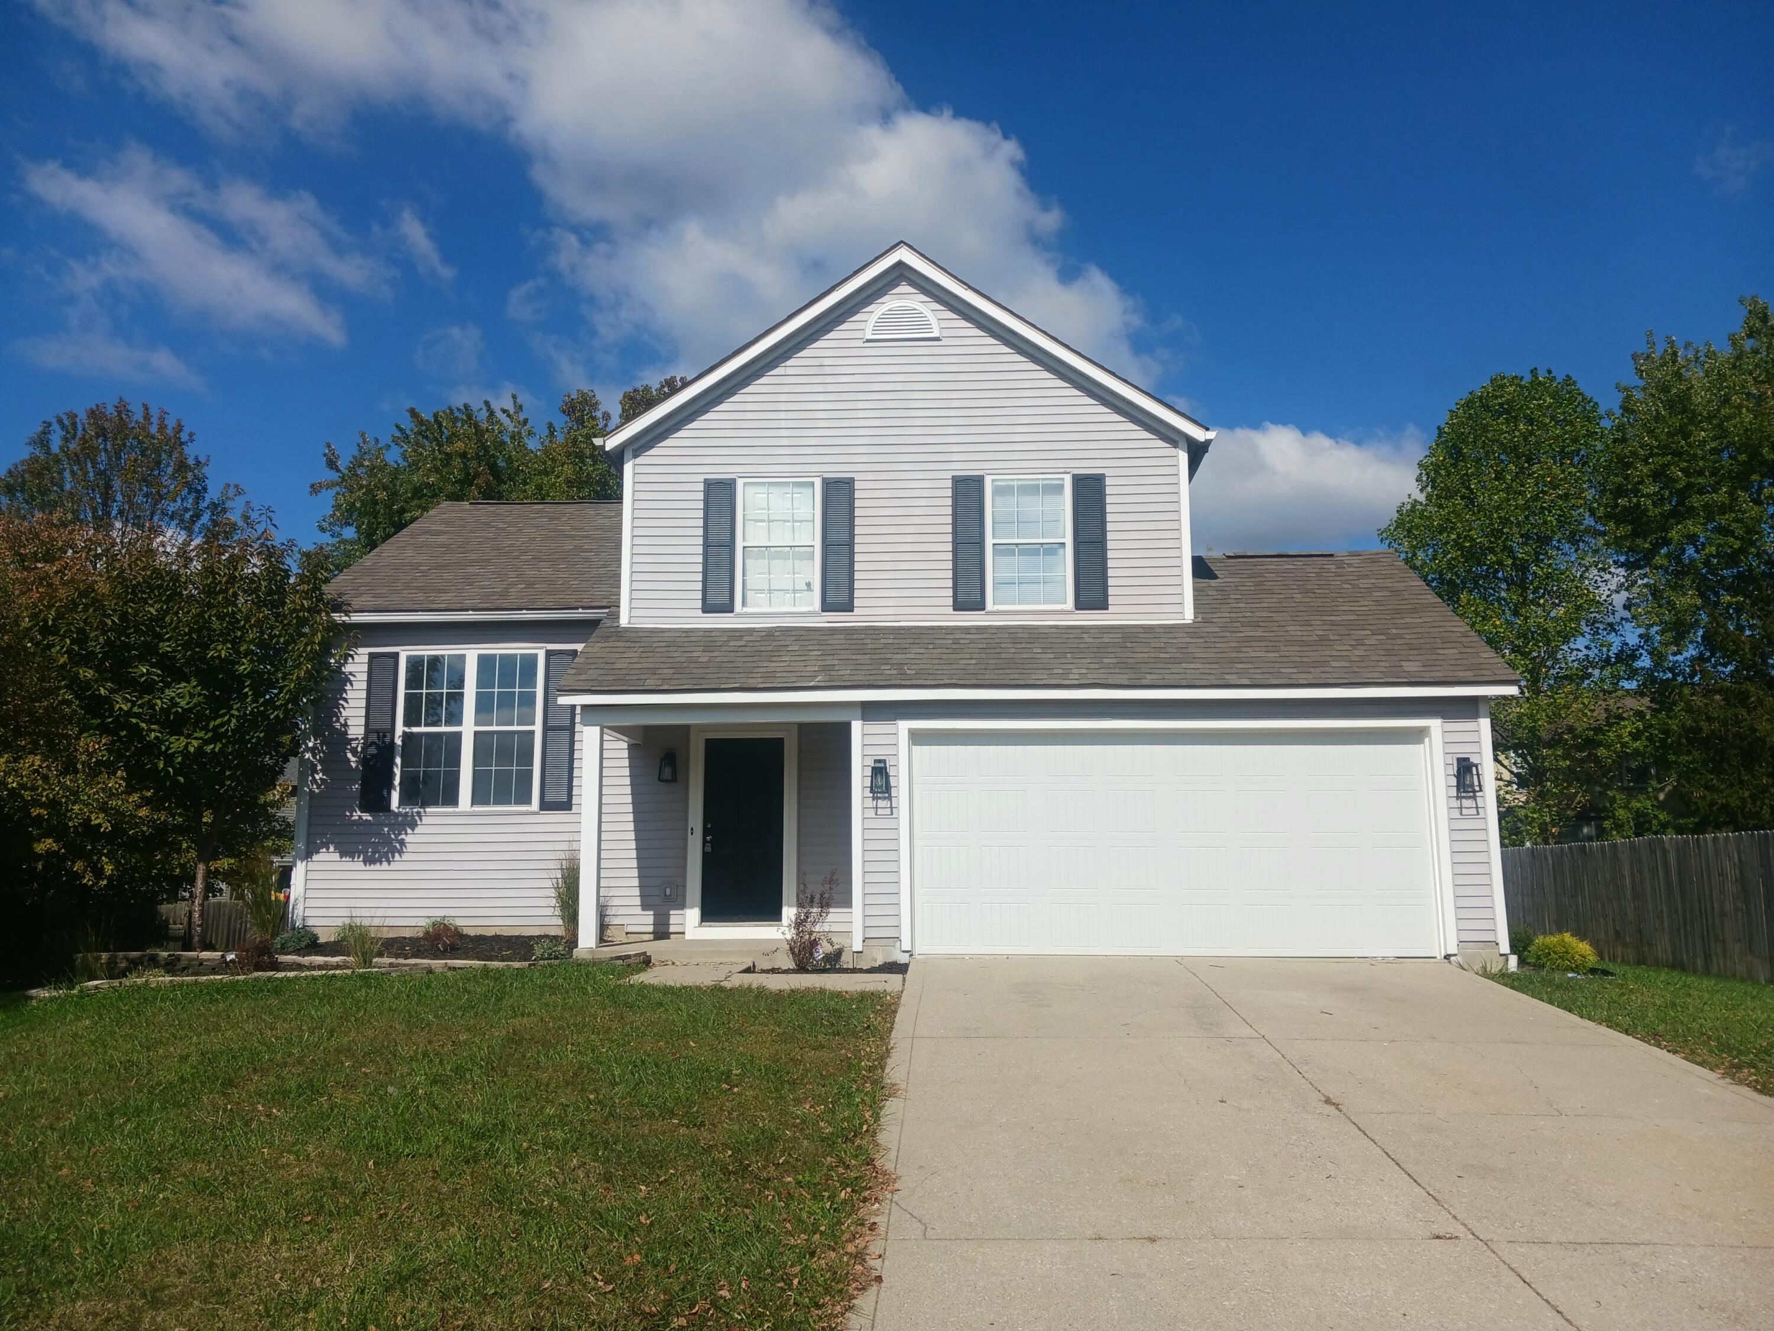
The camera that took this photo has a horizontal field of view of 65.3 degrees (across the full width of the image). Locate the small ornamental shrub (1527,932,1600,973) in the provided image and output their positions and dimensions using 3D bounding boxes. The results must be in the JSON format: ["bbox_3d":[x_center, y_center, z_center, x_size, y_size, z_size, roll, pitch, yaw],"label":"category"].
[{"bbox_3d":[6.277,2.660,12.869,0.690,0.370,0.690,0,-9,1],"label":"small ornamental shrub"}]

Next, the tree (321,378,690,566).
[{"bbox_3d":[-7.684,-0.245,30.589,8.800,12.340,8.500,0,-9,1],"label":"tree"}]

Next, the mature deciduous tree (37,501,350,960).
[{"bbox_3d":[-6.813,0.605,13.413,2.950,4.366,2.950,0,-9,1],"label":"mature deciduous tree"}]

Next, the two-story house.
[{"bbox_3d":[-0.337,-0.166,19.056,12.720,7.820,11.850,0,-9,1],"label":"two-story house"}]

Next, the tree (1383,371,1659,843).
[{"bbox_3d":[13.059,-0.324,28.160,6.000,11.889,6.000,0,-9,1],"label":"tree"}]

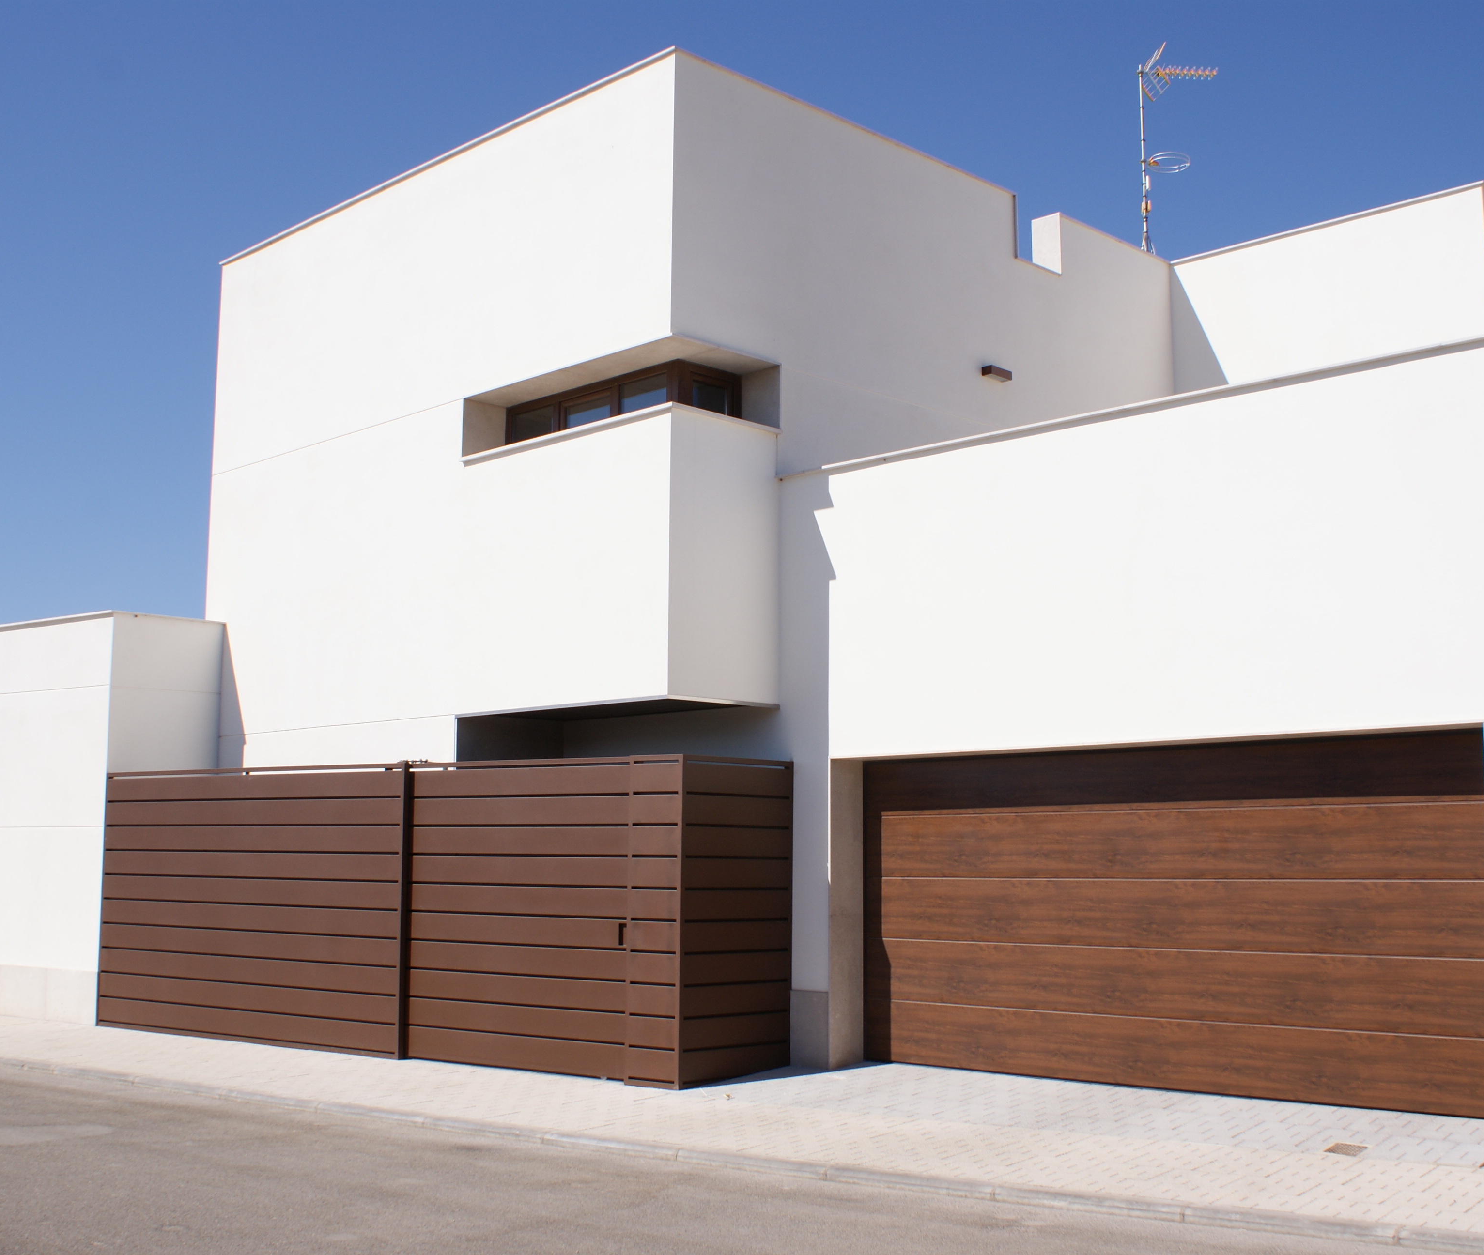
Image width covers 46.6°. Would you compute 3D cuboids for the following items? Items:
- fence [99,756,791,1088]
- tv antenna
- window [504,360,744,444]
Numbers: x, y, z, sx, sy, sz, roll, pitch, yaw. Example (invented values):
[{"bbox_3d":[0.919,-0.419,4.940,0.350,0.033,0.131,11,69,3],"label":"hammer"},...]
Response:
[{"bbox_3d":[-2.769,2.351,14.579,6.729,2.299,1.382,-5,-9,35],"label":"fence"},{"bbox_3d":[5.154,-5.535,20.207,0.930,2.900,0.500,-1,-7,10],"label":"tv antenna"},{"bbox_3d":[-1.076,-1.784,15.053,0.708,0.551,2.324,8,-10,-44],"label":"window"}]

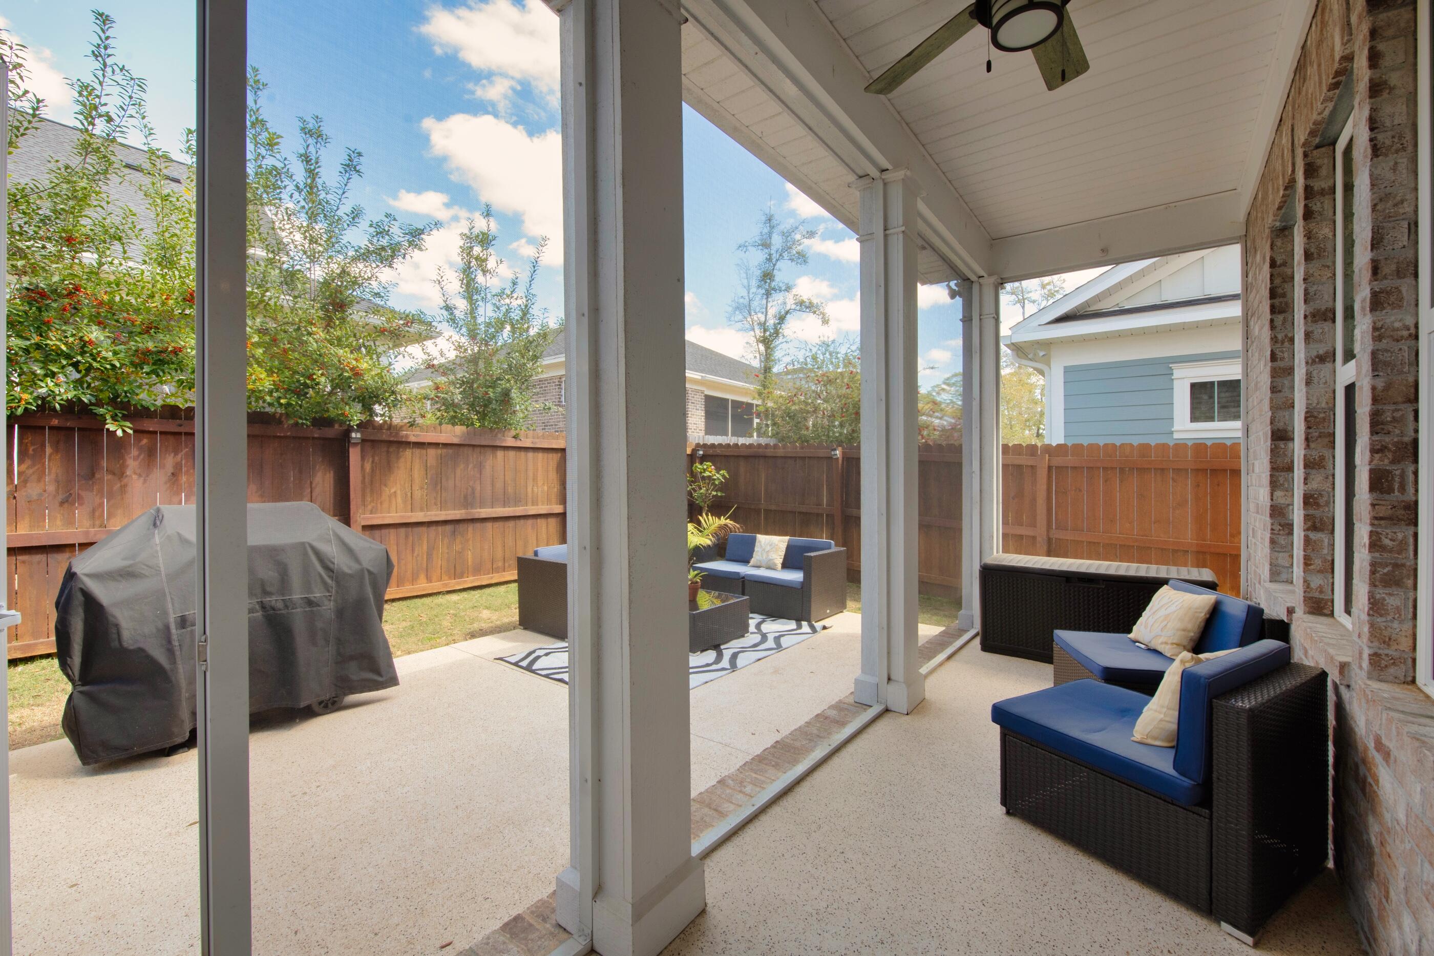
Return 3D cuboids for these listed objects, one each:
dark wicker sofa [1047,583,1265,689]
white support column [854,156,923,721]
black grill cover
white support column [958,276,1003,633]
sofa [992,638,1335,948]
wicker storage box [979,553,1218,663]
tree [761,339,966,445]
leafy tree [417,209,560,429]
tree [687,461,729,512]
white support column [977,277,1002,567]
[{"bbox_3d":[2.169,0.908,2.750,0.713,0.684,0.625,0,0,12],"label":"dark wicker sofa"},{"bbox_3d":[0.967,-0.182,3.125,0.278,2.861,0.269,0,0,35],"label":"white support column"},{"bbox_3d":[-2.723,0.745,3.235,0.720,1.170,1.370,0,0,40],"label":"black grill cover"},{"bbox_3d":[2.200,-0.182,4.621,0.278,2.861,0.269,0,0,35],"label":"white support column"},{"bbox_3d":[1.511,0.908,1.951,0.620,0.684,0.713,0,0,-31],"label":"sofa"},{"bbox_3d":[2.593,0.928,3.871,1.260,0.645,0.586,0,0,37],"label":"wicker storage box"},{"bbox_3d":[2.320,-0.400,8.800,3.000,3.500,2.400,0,0,15],"label":"tree"},{"bbox_3d":[-3.130,-1.150,7.600,1.850,4.800,1.800,0,0,-22],"label":"leafy tree"},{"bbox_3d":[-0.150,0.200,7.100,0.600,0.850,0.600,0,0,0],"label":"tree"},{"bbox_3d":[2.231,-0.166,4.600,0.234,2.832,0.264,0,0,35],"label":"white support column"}]

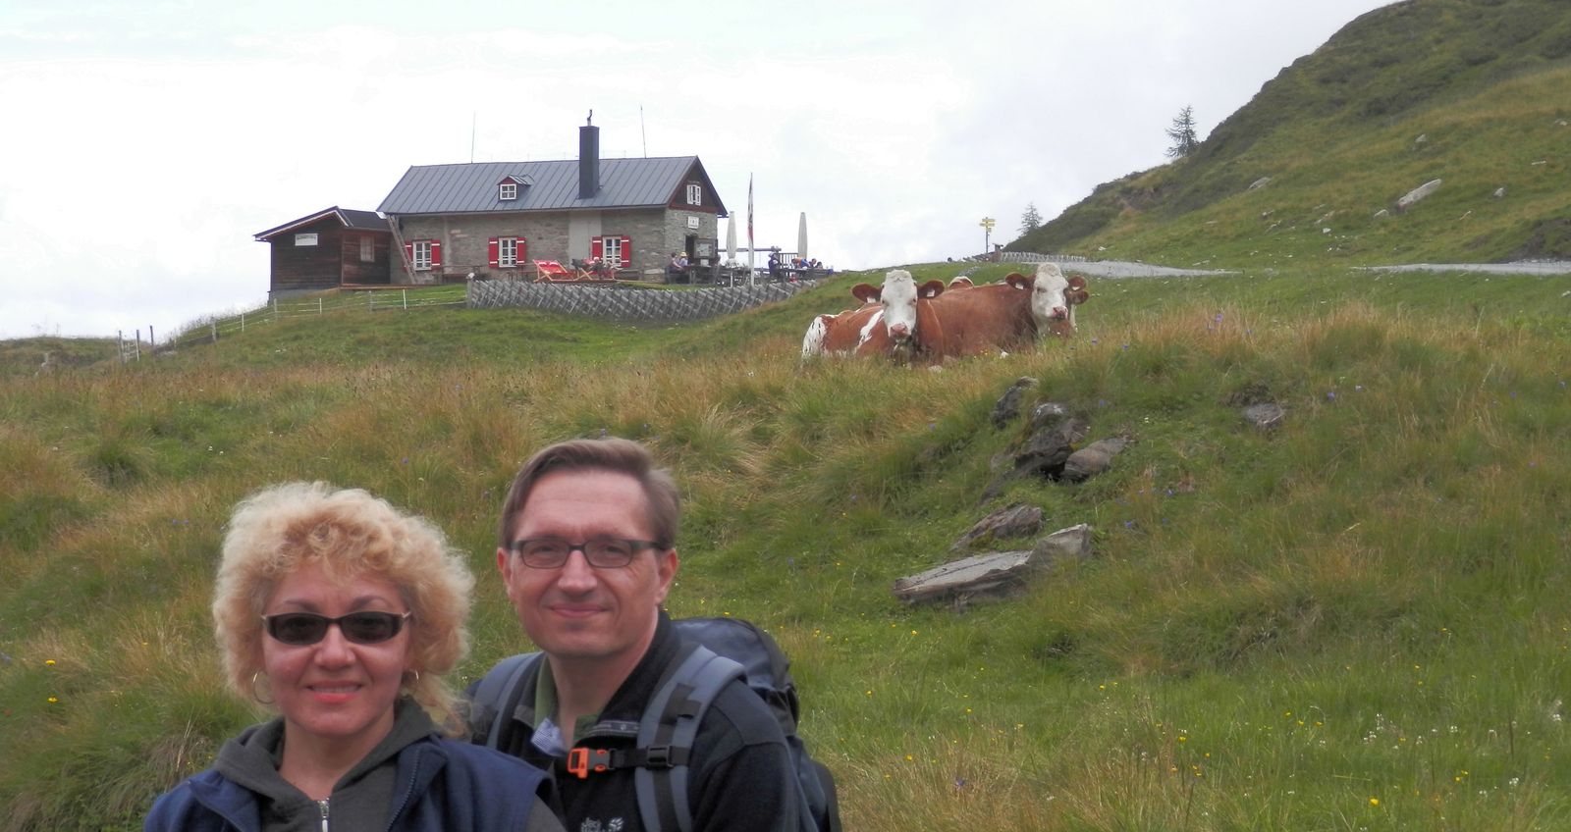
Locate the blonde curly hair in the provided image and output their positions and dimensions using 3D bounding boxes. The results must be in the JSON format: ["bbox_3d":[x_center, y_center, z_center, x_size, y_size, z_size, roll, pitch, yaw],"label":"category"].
[{"bbox_3d":[-0.422,0.181,3.150,0.250,0.240,0.250,0,0,-3],"label":"blonde curly hair"}]

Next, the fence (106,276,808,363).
[{"bbox_3d":[-11.200,-3.630,123.400,26.000,3.500,11.000,0,0,-12],"label":"fence"}]

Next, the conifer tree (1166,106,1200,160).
[{"bbox_3d":[31.112,-22.250,260.000,2.600,4.400,2.600,0,0,0],"label":"conifer tree"}]

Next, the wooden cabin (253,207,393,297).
[{"bbox_3d":[-18.990,-6.660,136.900,4.400,3.750,4.500,0,0,23],"label":"wooden cabin"}]

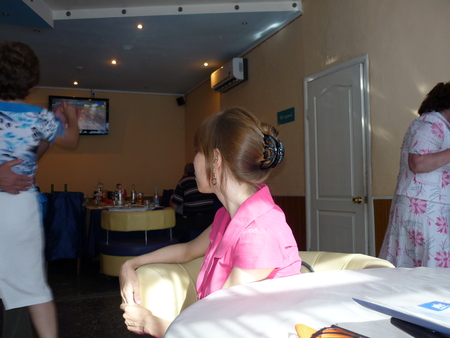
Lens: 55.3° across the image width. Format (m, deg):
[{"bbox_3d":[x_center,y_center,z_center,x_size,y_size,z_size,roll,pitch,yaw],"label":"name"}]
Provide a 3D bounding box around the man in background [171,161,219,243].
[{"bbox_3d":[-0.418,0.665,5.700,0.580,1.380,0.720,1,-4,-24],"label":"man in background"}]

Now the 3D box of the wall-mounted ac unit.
[{"bbox_3d":[0.048,-1.108,5.132,0.190,0.260,0.700,1,-4,-23],"label":"wall-mounted ac unit"}]

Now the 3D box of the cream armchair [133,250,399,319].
[{"bbox_3d":[0.148,0.760,1.650,0.880,0.780,0.720,0,-3,-7],"label":"cream armchair"}]

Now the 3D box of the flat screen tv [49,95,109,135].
[{"bbox_3d":[-2.176,-0.801,6.439,0.840,0.540,0.090,1,-4,-15],"label":"flat screen tv"}]

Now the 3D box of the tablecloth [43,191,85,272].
[{"bbox_3d":[-2.123,0.857,5.750,0.450,1.020,0.430,-1,-3,9],"label":"tablecloth"}]

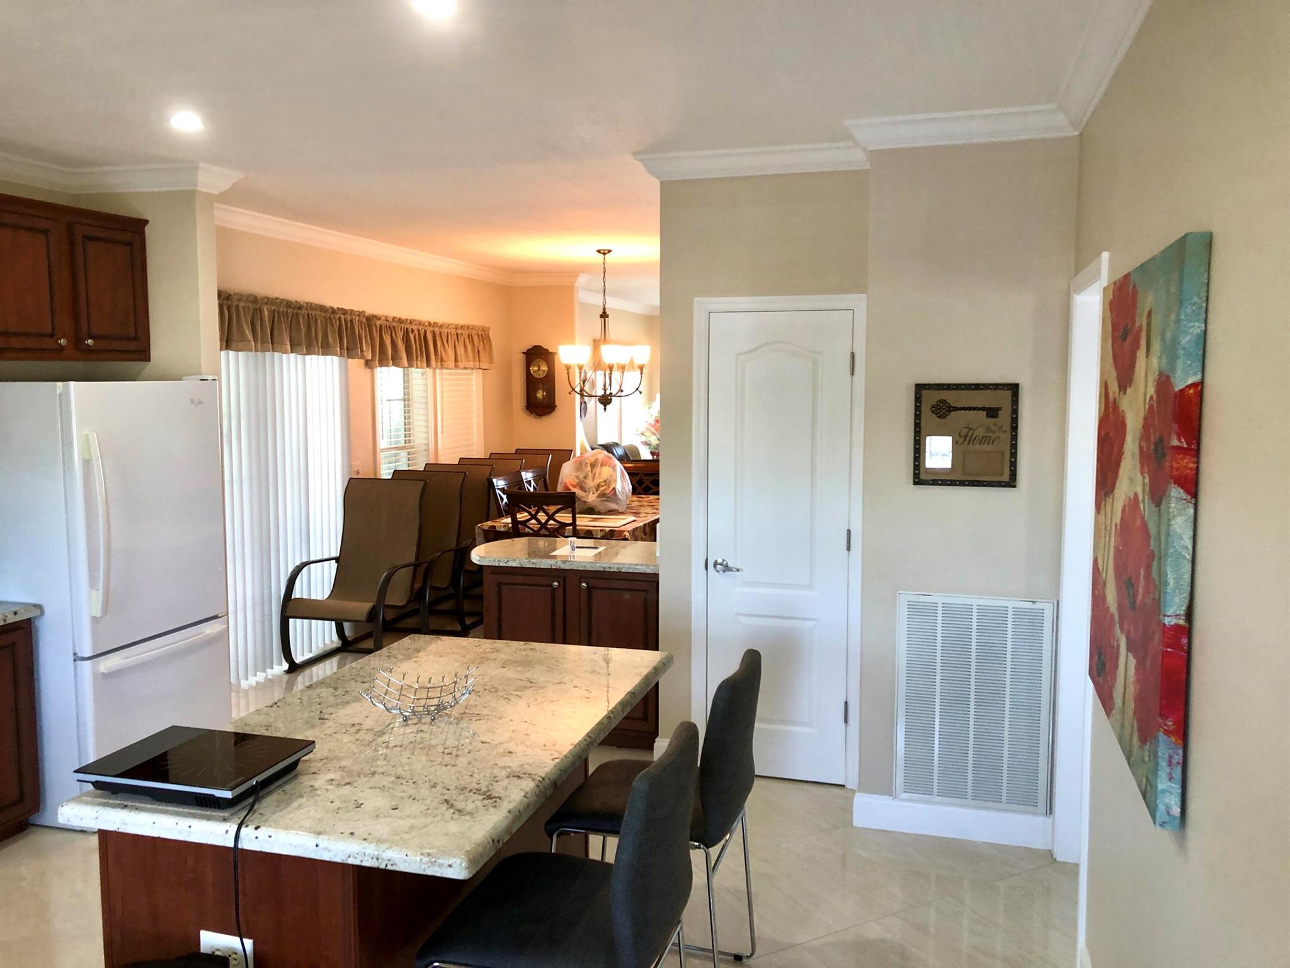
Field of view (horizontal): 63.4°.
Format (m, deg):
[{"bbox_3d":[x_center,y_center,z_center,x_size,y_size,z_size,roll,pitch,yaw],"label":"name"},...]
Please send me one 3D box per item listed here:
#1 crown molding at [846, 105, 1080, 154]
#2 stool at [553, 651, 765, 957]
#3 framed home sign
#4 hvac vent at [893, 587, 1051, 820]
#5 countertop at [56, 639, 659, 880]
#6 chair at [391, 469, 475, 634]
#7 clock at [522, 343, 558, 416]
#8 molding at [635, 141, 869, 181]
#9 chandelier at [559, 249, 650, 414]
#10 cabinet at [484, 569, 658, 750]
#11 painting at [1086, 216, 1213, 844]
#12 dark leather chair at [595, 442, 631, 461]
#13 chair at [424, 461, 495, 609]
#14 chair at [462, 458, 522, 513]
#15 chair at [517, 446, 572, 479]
[{"bbox_3d":[1.114,-1.267,3.712,0.790,0.083,0.083,1,6,16],"label":"crown molding"},{"bbox_3d":[0.038,0.983,3.007,0.500,0.990,0.470,1,6,16],"label":"stool"},{"bbox_3d":[1.180,-0.178,3.840,0.365,0.377,0.025,2,6,17],"label":"framed home sign"},{"bbox_3d":[1.236,0.831,3.934,0.573,0.820,0.030,1,6,16],"label":"hvac vent"},{"bbox_3d":[-0.553,0.617,2.716,0.936,0.042,1.450,1,6,16],"label":"countertop"},{"bbox_3d":[-1.590,0.498,7.051,0.670,1.100,0.790,1,6,16],"label":"chair"},{"bbox_3d":[-0.957,-0.940,9.477,0.315,0.650,0.100,2,6,17],"label":"clock"},{"bbox_3d":[0.440,-1.331,4.337,0.966,0.083,0.083,1,6,16],"label":"molding"},{"bbox_3d":[-0.315,-1.123,7.699,0.695,1.193,0.695,0,6,0],"label":"chandelier"},{"bbox_3d":[-0.256,0.805,5.228,0.914,0.870,0.610,1,6,16],"label":"cabinet"},{"bbox_3d":[1.030,0.047,2.190,0.038,0.990,0.975,2,6,17],"label":"painting"},{"bbox_3d":[-0.276,0.133,11.004,0.700,1.060,0.650,4,7,36],"label":"dark leather chair"},{"bbox_3d":[-1.456,0.443,7.561,0.670,1.100,0.790,1,6,16],"label":"chair"},{"bbox_3d":[-1.305,0.396,8.099,0.640,1.110,0.740,2,6,17],"label":"chair"},{"bbox_3d":[-1.001,0.283,9.234,0.640,1.110,0.740,2,6,17],"label":"chair"}]

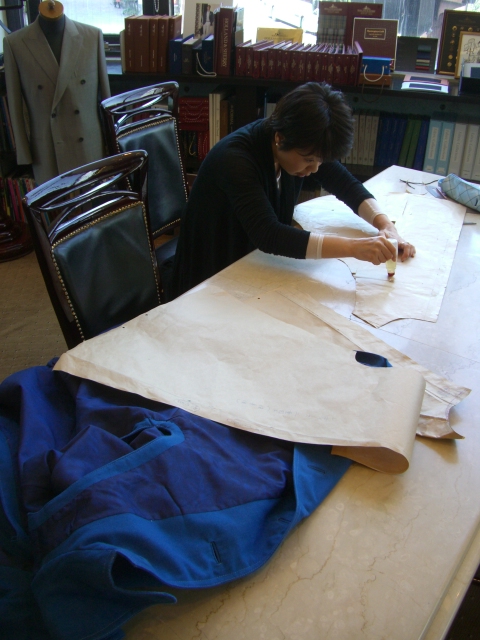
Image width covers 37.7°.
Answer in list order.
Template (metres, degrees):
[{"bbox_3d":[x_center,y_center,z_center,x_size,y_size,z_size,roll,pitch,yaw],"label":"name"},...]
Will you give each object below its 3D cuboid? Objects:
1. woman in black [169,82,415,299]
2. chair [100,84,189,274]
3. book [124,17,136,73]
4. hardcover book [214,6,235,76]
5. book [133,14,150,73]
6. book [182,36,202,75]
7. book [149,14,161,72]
[{"bbox_3d":[0.138,-0.140,2.204,0.869,1.182,0.566,23,35,34],"label":"woman in black"},{"bbox_3d":[-0.130,-0.288,2.617,0.616,1.030,0.485,17,32,26],"label":"chair"},{"bbox_3d":[-0.518,-1.377,3.499,0.043,0.243,0.192,5,29,6],"label":"book"},{"bbox_3d":[-0.060,-1.373,3.445,0.080,0.296,0.212,5,29,6],"label":"hardcover book"},{"bbox_3d":[-0.458,-1.373,3.493,0.078,0.244,0.192,5,29,6],"label":"book"},{"bbox_3d":[-0.238,-1.317,3.507,0.048,0.136,0.222,5,29,6],"label":"book"},{"bbox_3d":[-0.399,-1.370,3.486,0.044,0.243,0.192,5,29,6],"label":"book"}]

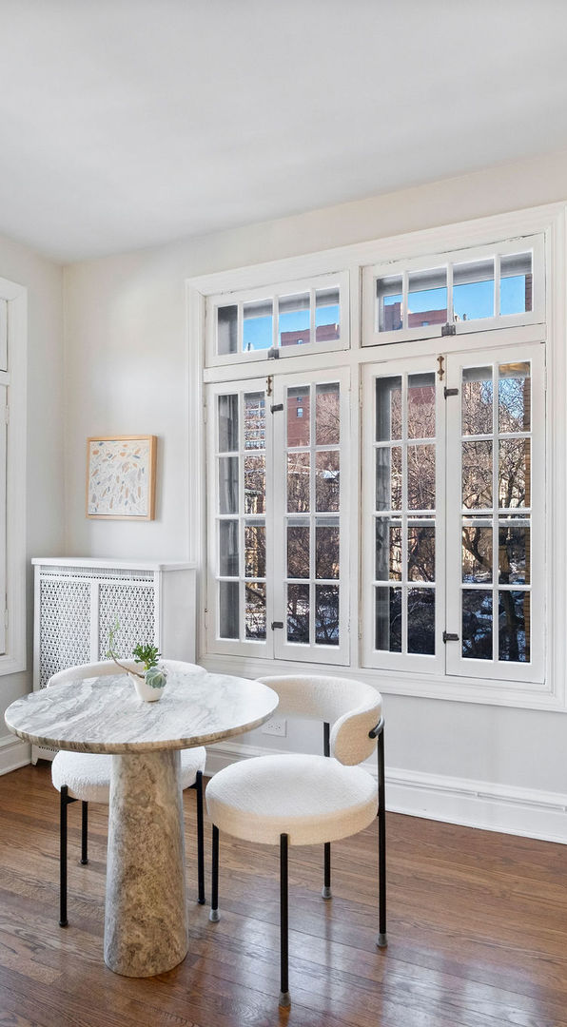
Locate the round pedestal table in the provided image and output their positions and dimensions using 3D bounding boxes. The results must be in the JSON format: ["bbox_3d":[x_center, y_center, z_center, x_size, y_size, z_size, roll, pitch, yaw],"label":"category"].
[{"bbox_3d":[-0.415,0.954,2.086,0.820,0.758,0.820,0,-1,-4],"label":"round pedestal table"}]

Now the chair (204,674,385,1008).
[{"bbox_3d":[0.035,0.952,2.140,0.560,0.760,0.570,0,-1,-30],"label":"chair"}]

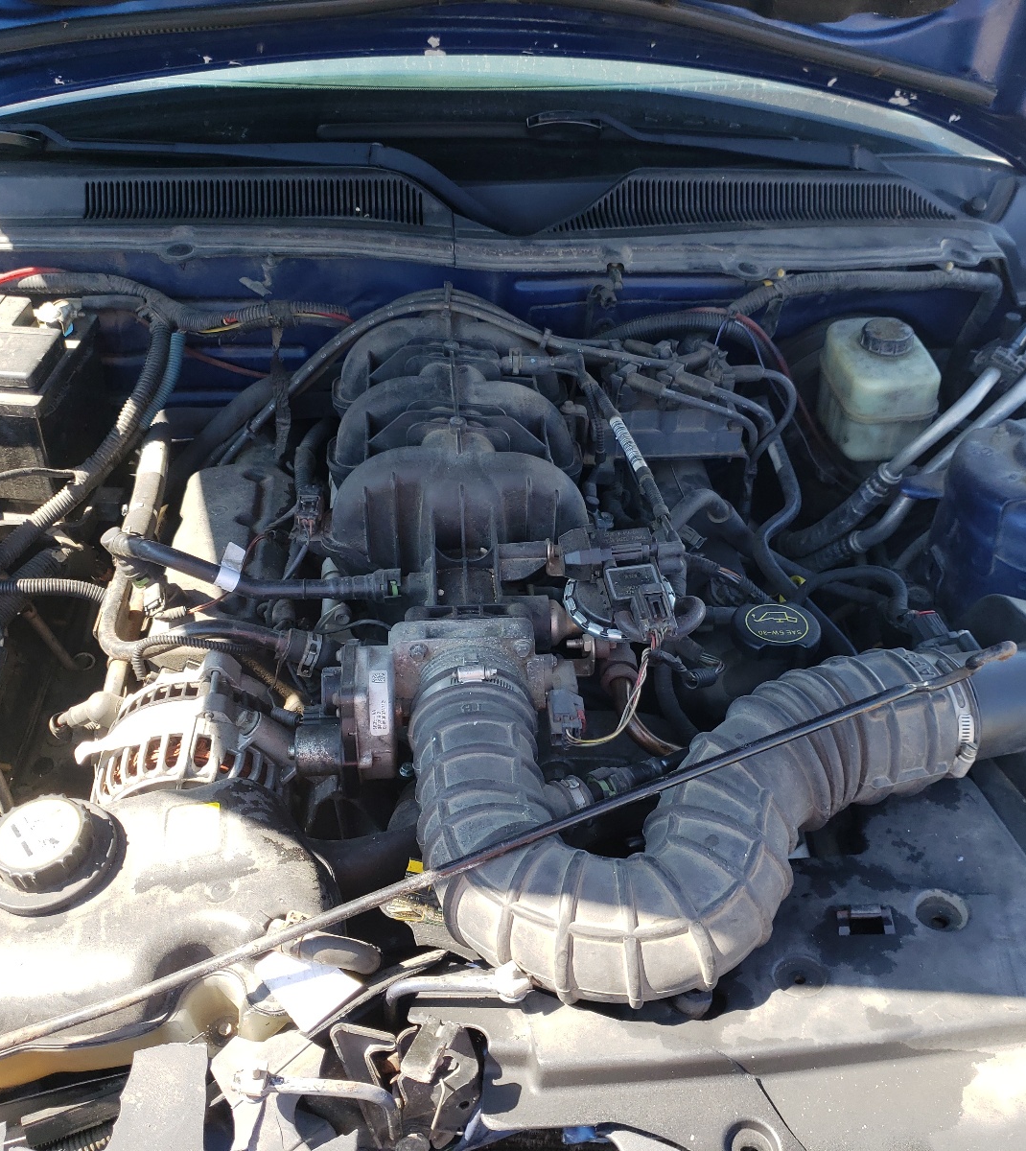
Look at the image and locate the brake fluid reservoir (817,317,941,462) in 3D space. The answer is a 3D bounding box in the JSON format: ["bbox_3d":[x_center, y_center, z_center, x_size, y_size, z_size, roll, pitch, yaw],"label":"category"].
[{"bbox_3d":[0.376,-0.202,1.200,0.090,0.104,0.122,-6,41,-1],"label":"brake fluid reservoir"}]

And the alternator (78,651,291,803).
[{"bbox_3d":[-0.240,0.165,0.891,0.158,0.150,0.165,-2,41,-5],"label":"alternator"}]

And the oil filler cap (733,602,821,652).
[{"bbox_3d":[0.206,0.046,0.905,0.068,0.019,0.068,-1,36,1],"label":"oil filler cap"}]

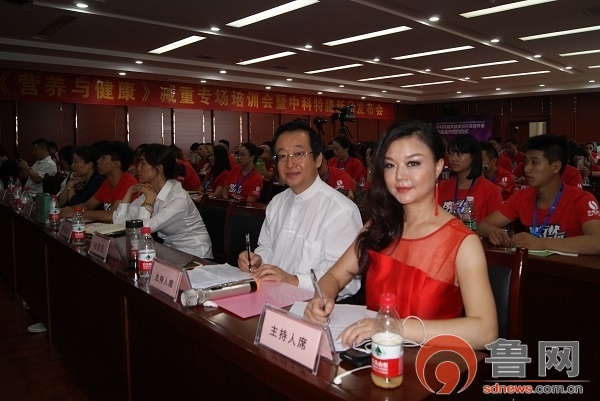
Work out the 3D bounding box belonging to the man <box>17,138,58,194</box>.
[{"bbox_3d":[-2.794,0.021,4.647,0.700,1.282,0.480,-7,10,-42],"label":"man"}]

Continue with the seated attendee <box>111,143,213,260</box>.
[{"bbox_3d":[-0.755,0.322,2.343,0.700,1.232,0.470,-5,9,-35],"label":"seated attendee"}]

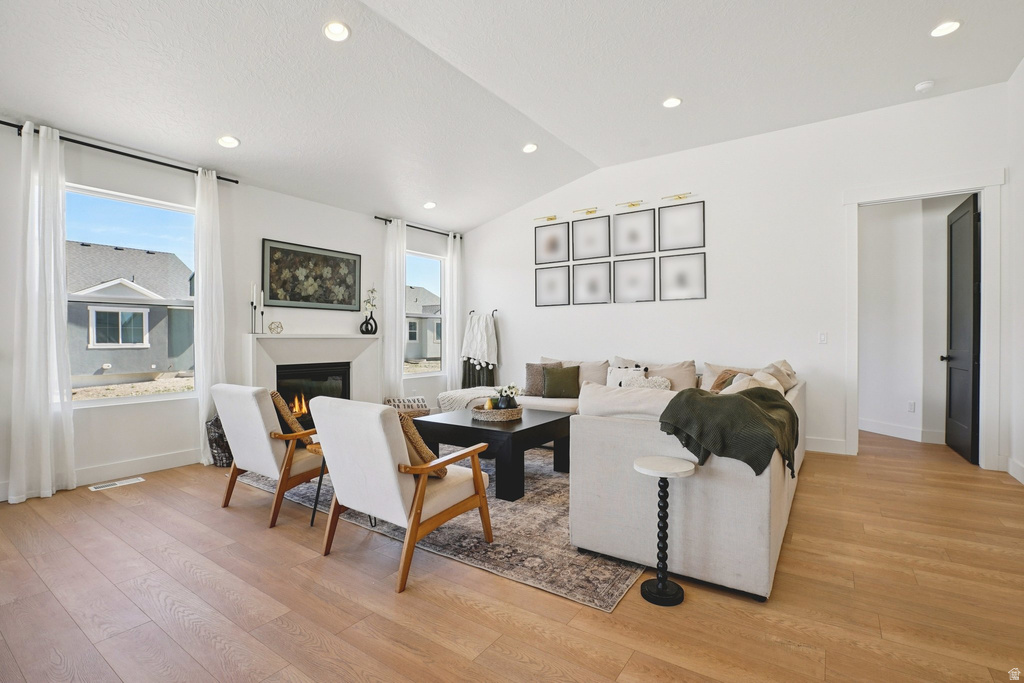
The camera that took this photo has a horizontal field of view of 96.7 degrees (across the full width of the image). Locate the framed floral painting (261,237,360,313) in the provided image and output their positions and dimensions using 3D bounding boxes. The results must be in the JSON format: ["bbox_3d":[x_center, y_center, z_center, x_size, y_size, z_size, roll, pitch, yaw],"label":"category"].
[{"bbox_3d":[-2.168,-0.702,5.084,0.040,0.675,1.155,0,1,36],"label":"framed floral painting"}]

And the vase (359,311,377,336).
[{"bbox_3d":[-1.735,-0.227,5.521,0.100,0.285,0.240,0,1,36],"label":"vase"}]

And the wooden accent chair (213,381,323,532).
[{"bbox_3d":[-1.531,0.695,3.110,0.640,0.840,0.770,0,1,35],"label":"wooden accent chair"}]

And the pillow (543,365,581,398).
[{"bbox_3d":[0.594,0.492,5.460,0.440,0.410,0.140,0,-18,7],"label":"pillow"}]

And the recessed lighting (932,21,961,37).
[{"bbox_3d":[3.052,-2.199,3.206,0.170,0.030,0.170,0,1,36],"label":"recessed lighting"}]

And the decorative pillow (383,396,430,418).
[{"bbox_3d":[-1.286,0.806,5.600,0.550,0.310,0.140,0,-32,-28],"label":"decorative pillow"}]

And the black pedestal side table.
[{"bbox_3d":[0.685,0.845,2.053,0.285,0.570,0.285,0,0,4],"label":"black pedestal side table"}]

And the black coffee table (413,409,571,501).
[{"bbox_3d":[-0.123,0.863,3.780,0.960,0.472,0.955,0,1,35],"label":"black coffee table"}]

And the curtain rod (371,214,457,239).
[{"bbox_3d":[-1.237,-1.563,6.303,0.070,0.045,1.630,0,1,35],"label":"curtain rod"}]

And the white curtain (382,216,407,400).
[{"bbox_3d":[-1.509,-0.252,5.864,0.120,2.660,0.290,0,1,35],"label":"white curtain"}]

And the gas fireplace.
[{"bbox_3d":[-2.199,0.660,5.024,0.200,0.820,0.860,0,1,35],"label":"gas fireplace"}]

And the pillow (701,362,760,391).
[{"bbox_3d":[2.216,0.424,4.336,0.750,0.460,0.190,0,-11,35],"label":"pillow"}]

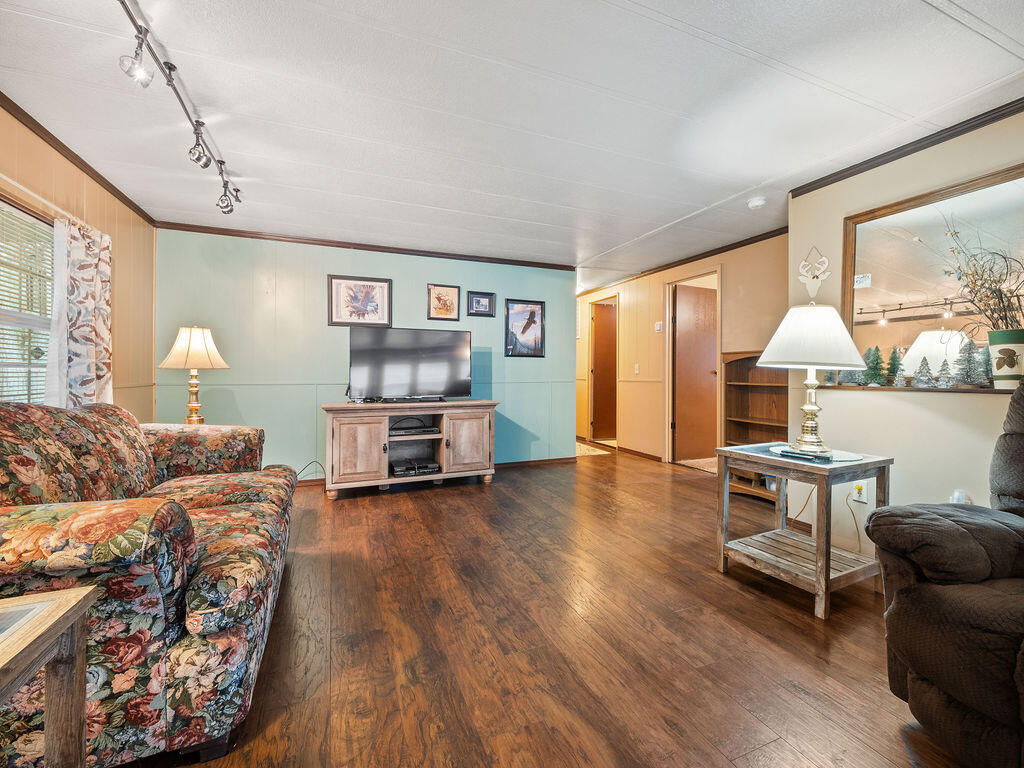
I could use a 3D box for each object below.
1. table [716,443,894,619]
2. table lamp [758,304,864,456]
[{"bbox_3d":[1.364,0.635,1.972,0.513,0.609,0.511,0,1,-25],"label":"table"},{"bbox_3d":[1.467,-0.039,2.035,0.437,0.724,0.437,0,1,-23],"label":"table lamp"}]

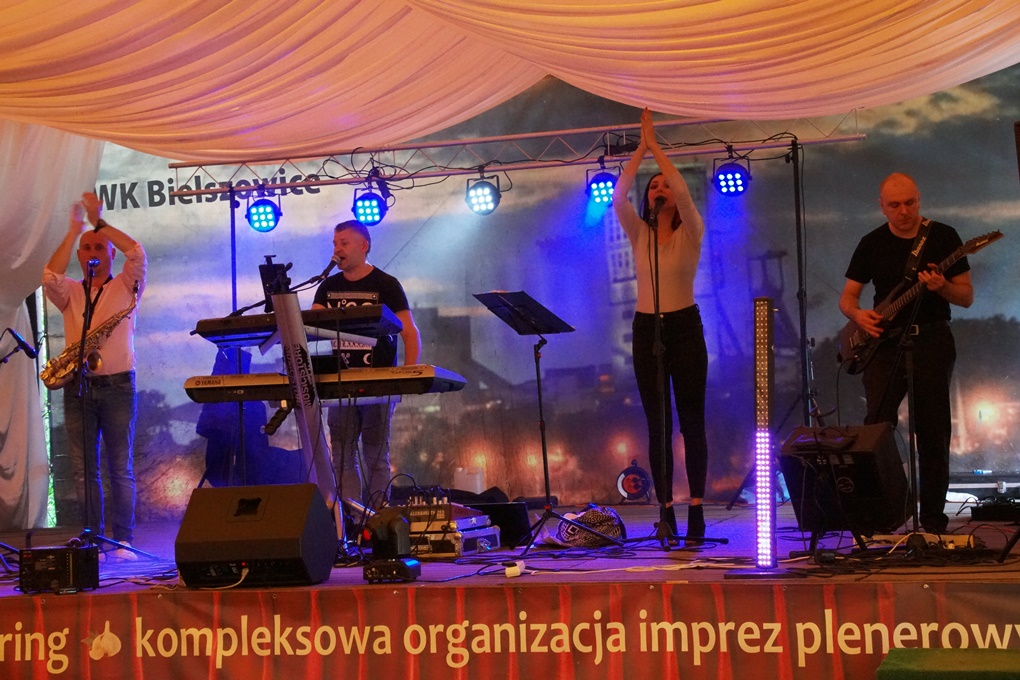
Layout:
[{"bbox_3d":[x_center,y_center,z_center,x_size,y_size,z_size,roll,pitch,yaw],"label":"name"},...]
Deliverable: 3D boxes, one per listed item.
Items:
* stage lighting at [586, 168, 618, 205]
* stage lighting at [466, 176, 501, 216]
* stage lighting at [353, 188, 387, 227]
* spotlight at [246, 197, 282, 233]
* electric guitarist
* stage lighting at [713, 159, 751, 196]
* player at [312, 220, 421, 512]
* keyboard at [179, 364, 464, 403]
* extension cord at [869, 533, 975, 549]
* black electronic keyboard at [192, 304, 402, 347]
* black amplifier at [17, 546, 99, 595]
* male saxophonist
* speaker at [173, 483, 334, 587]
[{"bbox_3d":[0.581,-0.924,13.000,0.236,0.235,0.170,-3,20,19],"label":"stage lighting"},{"bbox_3d":[-0.165,-0.891,13.200,0.215,0.235,0.150,-3,12,25],"label":"stage lighting"},{"bbox_3d":[-0.888,-0.838,13.430,0.215,0.235,0.150,-3,12,19],"label":"stage lighting"},{"bbox_3d":[-1.586,-0.822,13.700,0.236,0.240,0.170,-3,13,19],"label":"spotlight"},{"bbox_3d":[1.936,0.073,10.400,0.660,1.780,0.520,-3,-2,10],"label":"electric guitarist"},{"bbox_3d":[1.335,-0.975,12.750,0.230,0.230,0.160,-3,18,18],"label":"stage lighting"},{"bbox_3d":[-0.763,0.242,11.300,0.540,1.740,0.480,-3,-2,17],"label":"player"},{"bbox_3d":[-0.928,0.225,10.750,1.347,0.140,0.450,-3,-2,19],"label":"keyboard"},{"bbox_3d":[1.828,0.915,9.600,0.530,0.060,0.070,-3,-2,22],"label":"extension cord"},{"bbox_3d":[-1.048,-0.067,10.600,0.965,0.095,0.310,-3,-13,16],"label":"black electronic keyboard"},{"bbox_3d":[-1.961,0.999,9.250,0.290,0.200,0.180,-3,-2,19],"label":"black amplifier"},{"bbox_3d":[-2.224,0.196,11.400,0.550,1.970,0.500,-2,-2,2],"label":"male saxophonist"},{"bbox_3d":[-1.030,0.797,8.700,0.530,0.395,0.455,-3,-2,14],"label":"speaker"}]

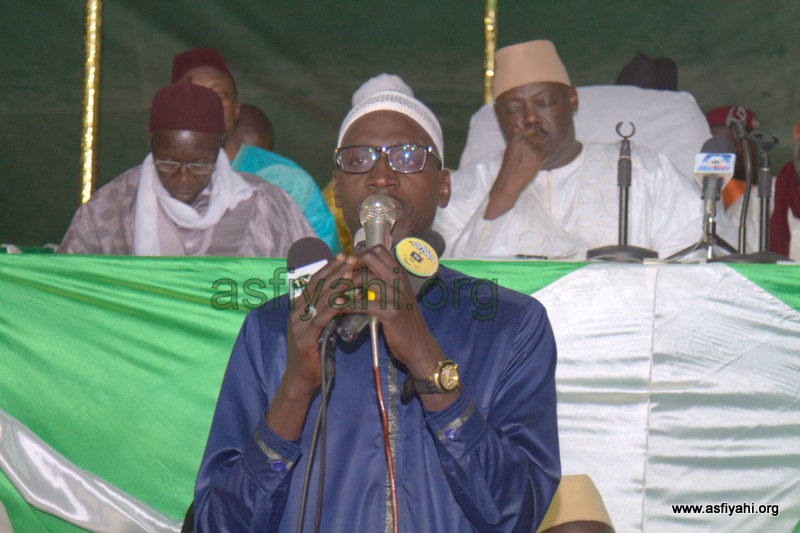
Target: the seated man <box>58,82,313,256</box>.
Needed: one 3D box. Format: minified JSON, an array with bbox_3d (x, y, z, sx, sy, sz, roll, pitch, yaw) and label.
[{"bbox_3d":[-0.466,0.179,5.500,0.580,1.150,0.820,1,2,-2],"label":"seated man"}]

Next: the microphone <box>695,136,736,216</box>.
[{"bbox_3d":[0.619,-0.177,4.970,0.076,0.180,0.072,5,-30,0],"label":"microphone"}]

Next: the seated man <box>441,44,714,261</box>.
[{"bbox_3d":[0.369,0.129,5.450,0.630,1.240,0.820,1,2,6],"label":"seated man"}]

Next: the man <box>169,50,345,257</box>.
[{"bbox_3d":[-0.392,0.086,6.150,0.540,1.250,0.800,1,2,11],"label":"man"}]

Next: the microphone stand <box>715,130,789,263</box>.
[{"bbox_3d":[0.708,-0.138,5.000,0.140,0.260,0.140,1,2,0],"label":"microphone stand"}]

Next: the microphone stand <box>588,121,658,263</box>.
[{"bbox_3d":[0.439,-0.148,5.000,0.140,0.280,0.140,1,2,0],"label":"microphone stand"}]

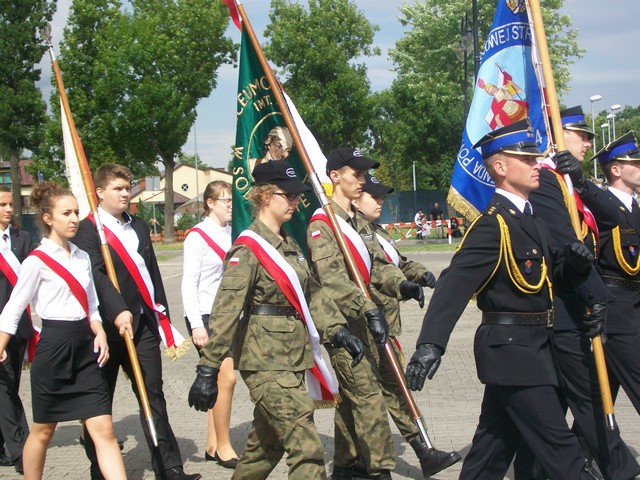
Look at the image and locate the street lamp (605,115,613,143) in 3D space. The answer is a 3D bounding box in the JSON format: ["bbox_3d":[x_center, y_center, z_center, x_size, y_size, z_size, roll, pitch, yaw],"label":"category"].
[{"bbox_3d":[20.942,-5.054,92.585,0.720,7.800,0.300,-2,1,11],"label":"street lamp"}]

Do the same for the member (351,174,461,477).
[{"bbox_3d":[0.444,0.471,7.220,0.750,1.680,0.550,-2,1,27],"label":"member"}]

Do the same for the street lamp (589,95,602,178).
[{"bbox_3d":[16.258,-4.533,75.349,0.720,7.800,0.300,-2,1,11],"label":"street lamp"}]

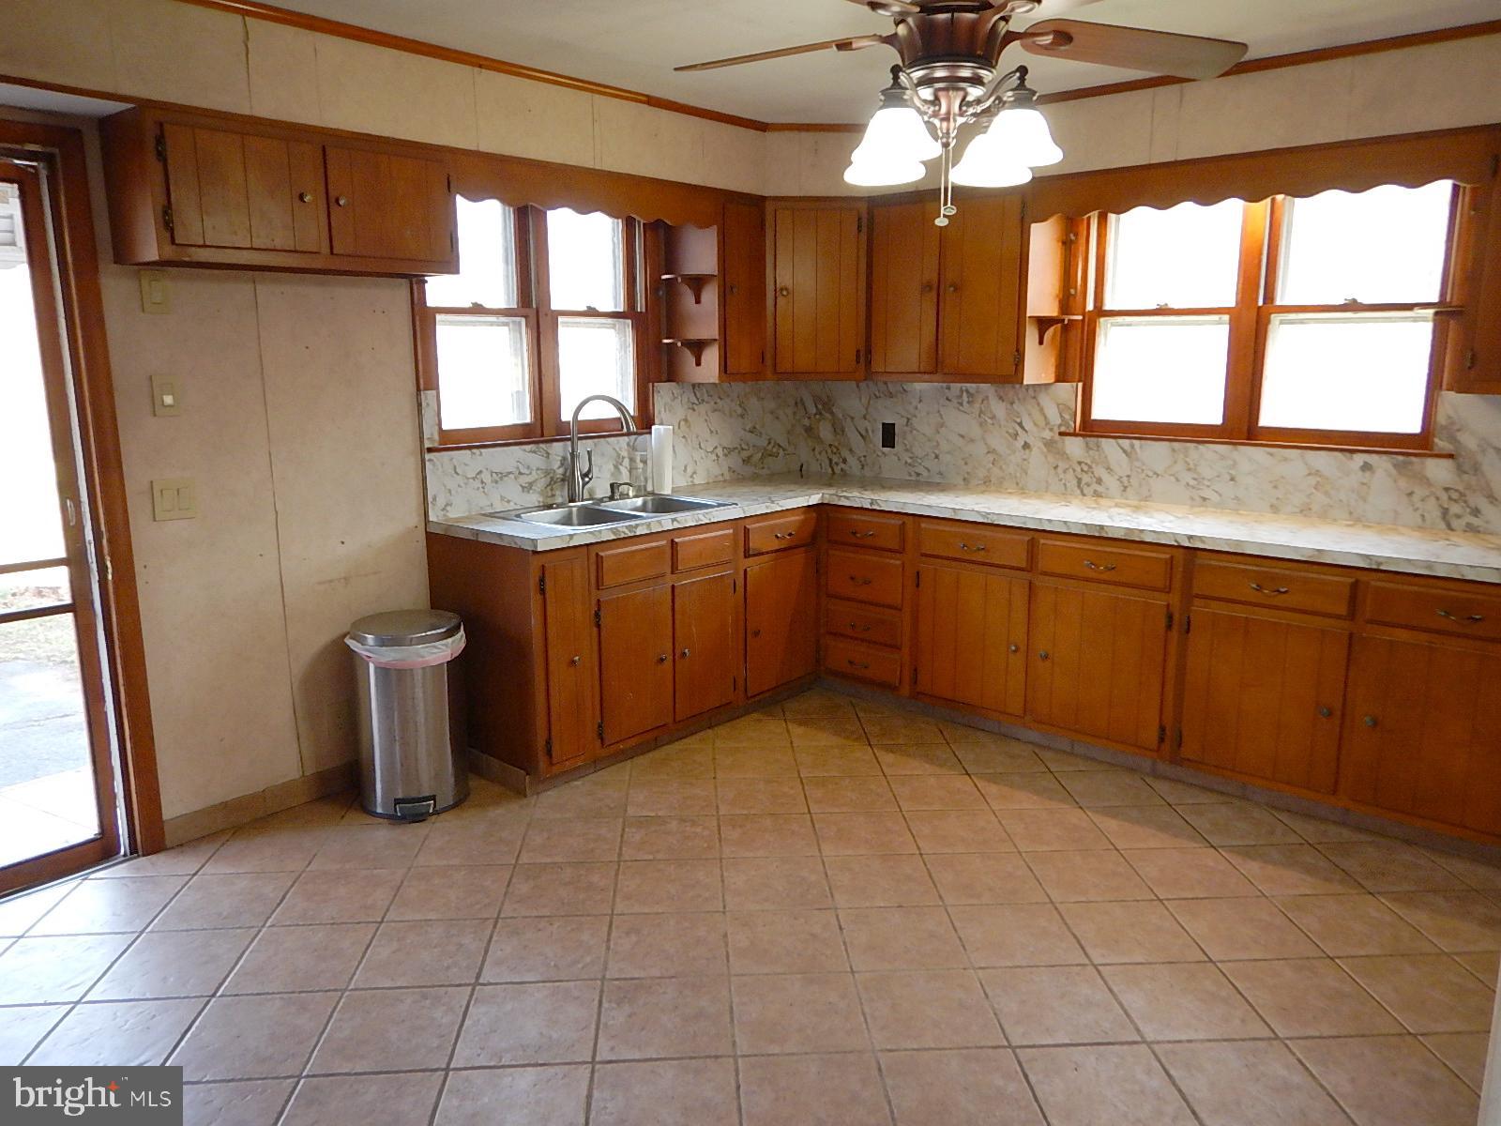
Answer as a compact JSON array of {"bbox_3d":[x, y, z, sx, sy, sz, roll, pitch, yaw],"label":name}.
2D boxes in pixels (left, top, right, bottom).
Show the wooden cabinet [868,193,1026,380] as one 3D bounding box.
[{"bbox_3d":[0.907,-1.184,4.513,0.765,0.790,0.320,10,15,40],"label":"wooden cabinet"}]

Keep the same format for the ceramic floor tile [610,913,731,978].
[{"bbox_3d":[-0.214,1.000,2.717,0.303,0.010,0.303,-1,11,-3],"label":"ceramic floor tile"}]

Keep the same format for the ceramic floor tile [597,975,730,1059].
[{"bbox_3d":[-0.193,1.048,2.392,0.302,0.010,0.302,-1,11,-3],"label":"ceramic floor tile"}]

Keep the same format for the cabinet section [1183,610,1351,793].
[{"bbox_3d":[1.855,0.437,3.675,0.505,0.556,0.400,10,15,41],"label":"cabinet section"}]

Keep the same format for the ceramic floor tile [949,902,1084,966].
[{"bbox_3d":[0.703,0.980,2.739,0.302,0.010,0.302,-1,11,-3],"label":"ceramic floor tile"}]

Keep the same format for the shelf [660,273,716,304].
[{"bbox_3d":[-0.265,-1.143,4.344,0.240,0.115,0.130,10,15,41],"label":"shelf"}]

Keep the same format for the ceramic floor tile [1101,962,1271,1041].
[{"bbox_3d":[1.038,1.048,2.486,0.303,0.010,0.303,-1,11,-3],"label":"ceramic floor tile"}]

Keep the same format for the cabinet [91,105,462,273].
[{"bbox_3d":[-1.379,-1.084,3.151,0.325,0.390,0.920,10,15,41],"label":"cabinet"}]

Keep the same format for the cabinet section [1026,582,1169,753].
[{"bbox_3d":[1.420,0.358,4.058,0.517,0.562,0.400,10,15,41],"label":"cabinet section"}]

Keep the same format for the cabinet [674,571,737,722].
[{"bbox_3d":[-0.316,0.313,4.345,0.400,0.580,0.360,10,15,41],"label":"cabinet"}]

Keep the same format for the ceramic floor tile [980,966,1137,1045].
[{"bbox_3d":[0.729,1.051,2.468,0.303,0.010,0.303,-1,11,-3],"label":"ceramic floor tile"}]

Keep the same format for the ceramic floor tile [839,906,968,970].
[{"bbox_3d":[0.400,0.993,2.747,0.302,0.010,0.302,-1,11,-3],"label":"ceramic floor tile"}]

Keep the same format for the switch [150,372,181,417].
[{"bbox_3d":[-1.704,-0.487,3.041,0.012,0.116,0.071,10,15,40],"label":"switch"}]

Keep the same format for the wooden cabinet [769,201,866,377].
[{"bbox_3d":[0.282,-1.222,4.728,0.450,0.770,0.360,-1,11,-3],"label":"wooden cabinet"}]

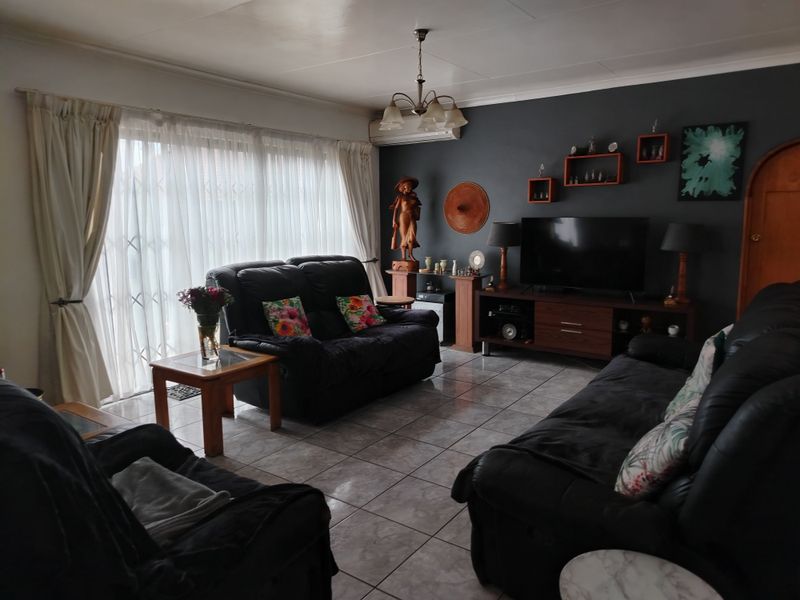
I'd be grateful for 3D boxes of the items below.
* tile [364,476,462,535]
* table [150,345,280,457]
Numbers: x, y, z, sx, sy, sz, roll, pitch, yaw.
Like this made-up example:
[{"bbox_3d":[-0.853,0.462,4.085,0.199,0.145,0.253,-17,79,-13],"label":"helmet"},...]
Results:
[{"bbox_3d":[0.095,0.995,2.701,0.400,0.010,0.400,6,11,35],"label":"tile"},{"bbox_3d":[-1.152,0.621,3.527,0.551,0.484,0.559,6,11,35],"label":"table"}]

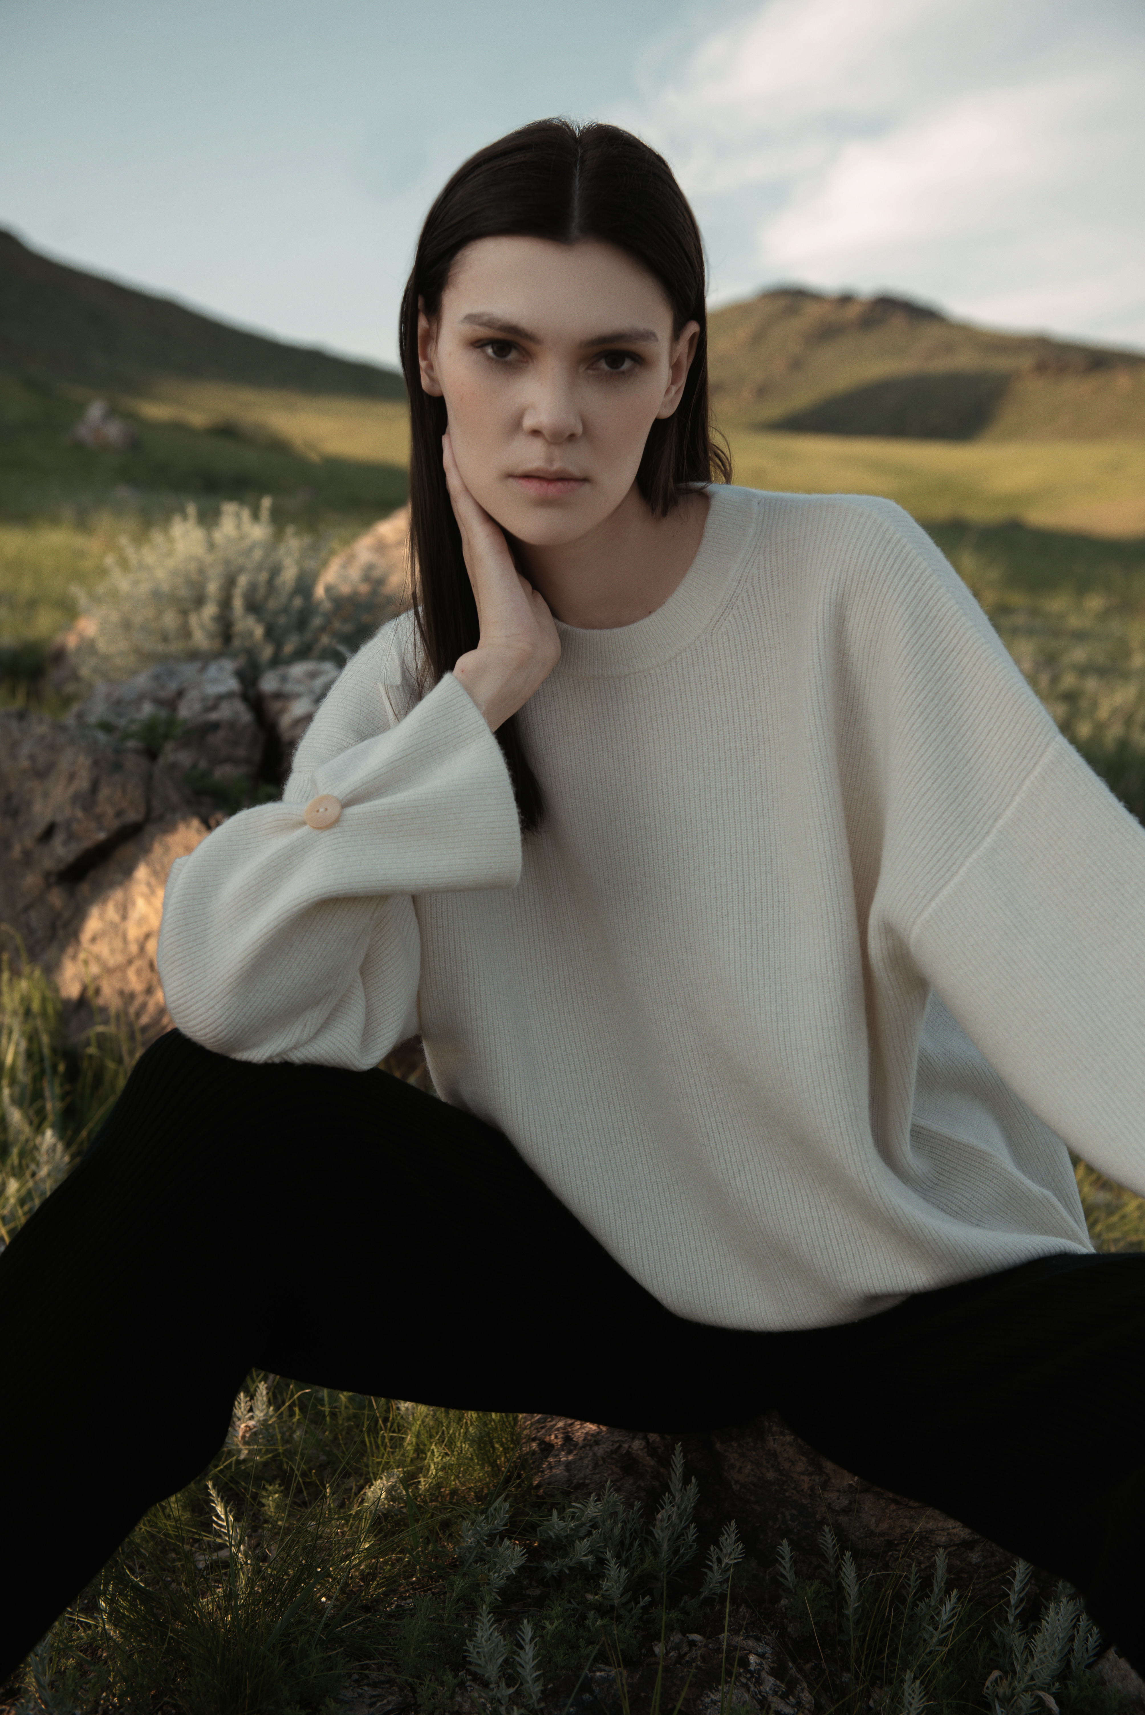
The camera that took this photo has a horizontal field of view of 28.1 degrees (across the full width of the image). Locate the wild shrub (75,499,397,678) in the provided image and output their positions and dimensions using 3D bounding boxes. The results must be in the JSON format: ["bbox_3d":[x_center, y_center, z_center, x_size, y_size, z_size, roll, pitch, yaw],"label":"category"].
[{"bbox_3d":[-0.475,-0.374,3.250,0.450,0.270,0.380,0,9,0],"label":"wild shrub"}]

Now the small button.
[{"bbox_3d":[-0.133,-0.025,1.220,0.021,0.021,0.004,3,-19,17],"label":"small button"}]

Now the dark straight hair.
[{"bbox_3d":[-0.004,-0.230,1.385,0.205,0.425,0.215,3,8,6],"label":"dark straight hair"}]

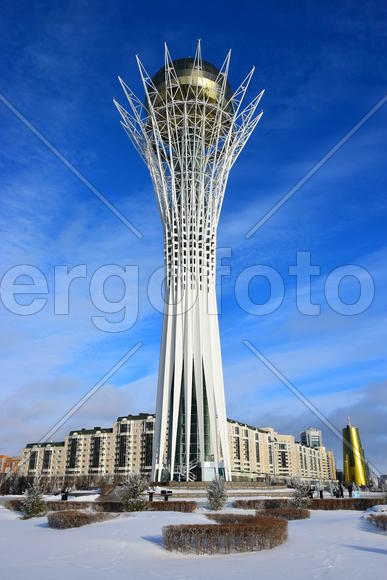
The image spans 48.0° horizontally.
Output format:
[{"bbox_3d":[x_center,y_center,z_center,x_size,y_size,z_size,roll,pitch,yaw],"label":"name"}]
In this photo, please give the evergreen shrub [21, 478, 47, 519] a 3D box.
[{"bbox_3d":[-8.721,11.149,23.717,1.450,2.050,1.400,0,-24,0],"label":"evergreen shrub"}]

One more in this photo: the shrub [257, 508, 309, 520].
[{"bbox_3d":[4.538,11.208,21.940,2.600,0.500,1.300,0,-24,0],"label":"shrub"}]

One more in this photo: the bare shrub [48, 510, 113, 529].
[{"bbox_3d":[-4.721,9.442,18.019,2.750,0.550,1.800,0,-24,0],"label":"bare shrub"}]

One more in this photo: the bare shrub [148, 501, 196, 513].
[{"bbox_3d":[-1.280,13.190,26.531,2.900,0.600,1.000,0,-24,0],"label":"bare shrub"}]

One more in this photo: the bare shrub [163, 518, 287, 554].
[{"bbox_3d":[0.842,6.639,11.824,3.250,0.650,2.300,0,-24,0],"label":"bare shrub"}]

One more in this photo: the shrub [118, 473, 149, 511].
[{"bbox_3d":[-3.755,12.598,27.231,1.950,2.250,1.900,0,-24,0],"label":"shrub"}]

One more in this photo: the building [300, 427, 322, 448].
[{"bbox_3d":[131.641,181.738,477.307,18.000,58.000,18.000,3,-24,-6],"label":"building"}]

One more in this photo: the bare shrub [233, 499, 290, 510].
[{"bbox_3d":[4.632,14.569,29.639,3.900,0.600,1.000,0,-24,0],"label":"bare shrub"}]

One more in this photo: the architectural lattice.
[{"bbox_3d":[-0.586,-9.950,93.443,37.500,94.000,37.500,0,-24,0],"label":"architectural lattice"}]

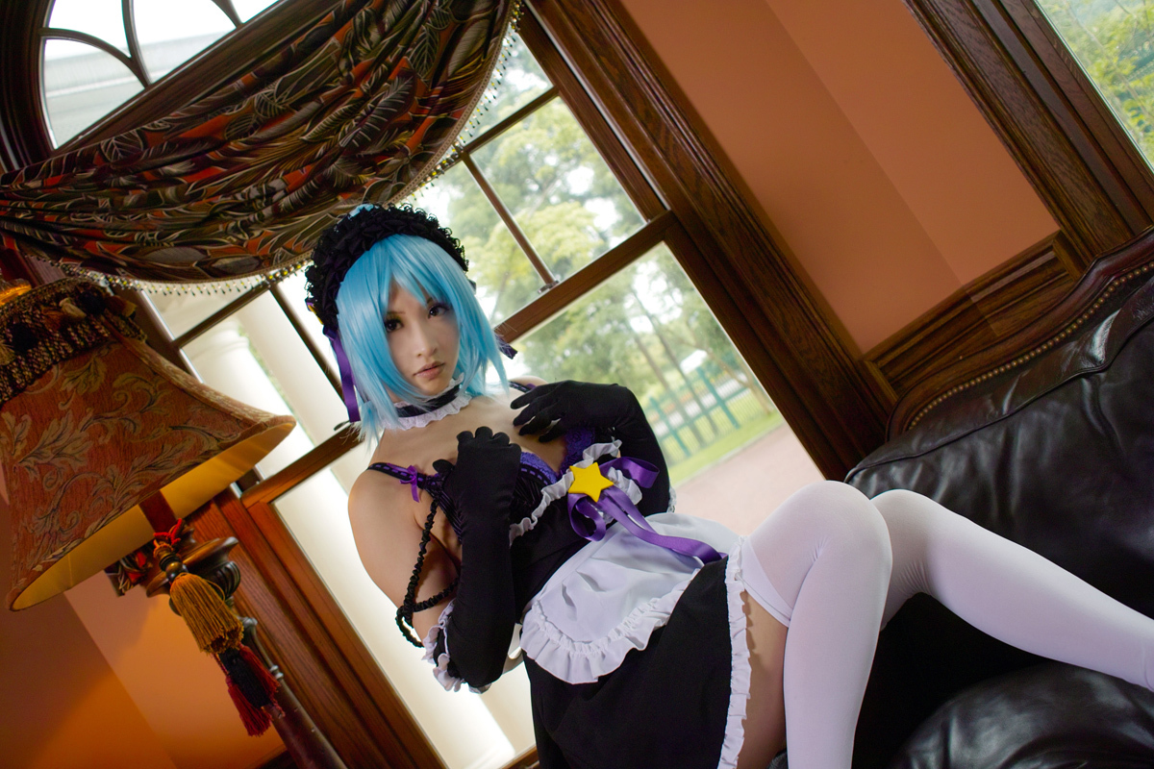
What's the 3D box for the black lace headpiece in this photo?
[{"bbox_3d":[-0.242,-0.148,1.205,0.200,0.140,0.100,-17,3,-28],"label":"black lace headpiece"}]

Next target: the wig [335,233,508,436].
[{"bbox_3d":[-0.230,-0.081,1.235,0.200,0.275,0.225,-17,3,-28],"label":"wig"}]

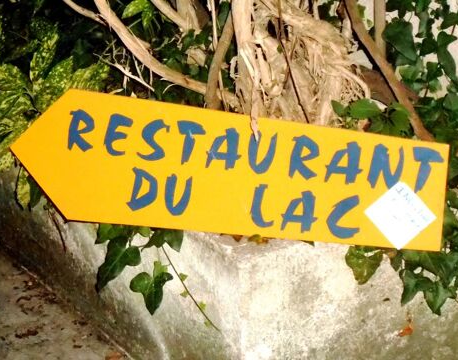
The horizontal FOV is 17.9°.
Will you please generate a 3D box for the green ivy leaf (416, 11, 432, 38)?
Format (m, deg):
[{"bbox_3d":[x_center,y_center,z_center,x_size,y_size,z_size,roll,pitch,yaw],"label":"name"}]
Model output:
[{"bbox_3d":[0.394,-0.315,2.950,0.032,0.057,0.020,4,-17,13],"label":"green ivy leaf"}]

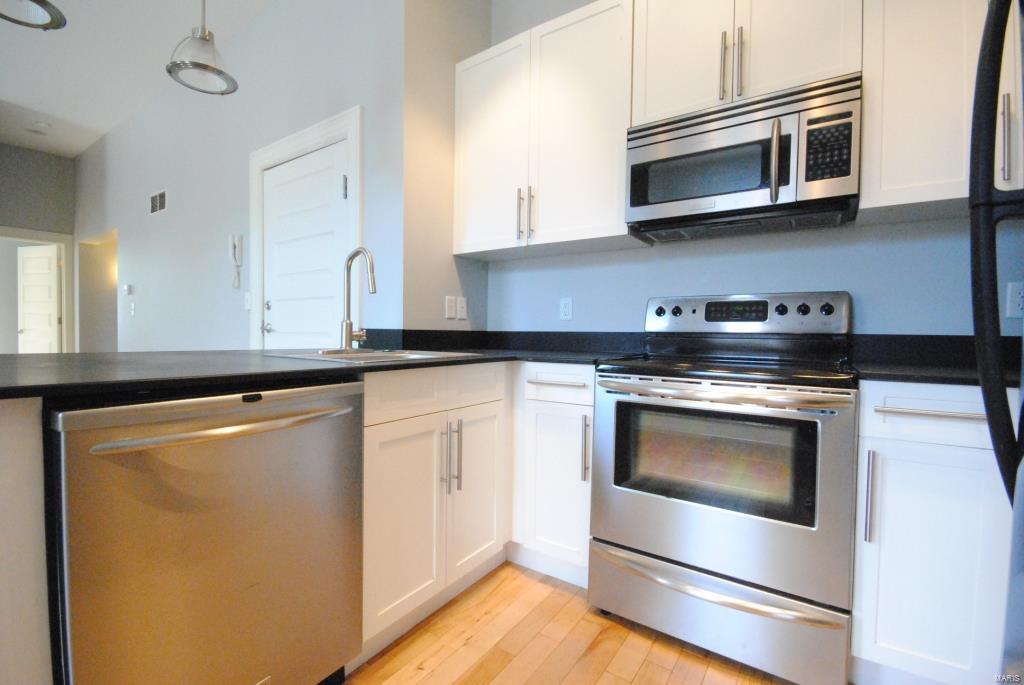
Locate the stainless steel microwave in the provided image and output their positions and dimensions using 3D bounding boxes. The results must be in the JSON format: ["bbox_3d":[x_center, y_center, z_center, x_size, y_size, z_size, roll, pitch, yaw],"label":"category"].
[{"bbox_3d":[0.898,-0.672,1.729,0.760,0.417,0.415,1,1,33],"label":"stainless steel microwave"}]

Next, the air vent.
[{"bbox_3d":[-3.183,-1.256,3.832,0.385,0.190,0.020,1,1,33],"label":"air vent"}]

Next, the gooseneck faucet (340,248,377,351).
[{"bbox_3d":[-0.603,-0.170,1.752,0.215,0.431,0.110,1,1,33],"label":"gooseneck faucet"}]

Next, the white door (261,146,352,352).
[{"bbox_3d":[-1.268,-0.096,2.609,0.915,2.060,0.045,1,1,33],"label":"white door"}]

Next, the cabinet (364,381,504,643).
[{"bbox_3d":[-0.476,0.522,1.671,0.615,0.887,0.745,1,1,33],"label":"cabinet"}]

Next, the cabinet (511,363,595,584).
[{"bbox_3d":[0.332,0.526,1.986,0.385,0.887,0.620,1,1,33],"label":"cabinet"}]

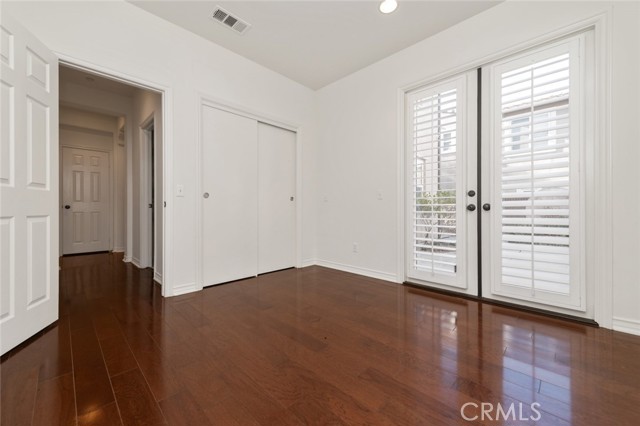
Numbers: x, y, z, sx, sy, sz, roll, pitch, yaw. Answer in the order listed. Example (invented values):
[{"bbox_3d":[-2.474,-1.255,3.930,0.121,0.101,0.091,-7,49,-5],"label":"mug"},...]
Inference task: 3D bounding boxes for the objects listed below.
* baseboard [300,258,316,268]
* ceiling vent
[{"bbox_3d":[-0.167,0.794,3.856,0.018,0.093,0.301,0,0,45],"label":"baseboard"},{"bbox_3d":[-0.896,-1.919,2.504,0.193,0.020,0.351,0,0,45],"label":"ceiling vent"}]

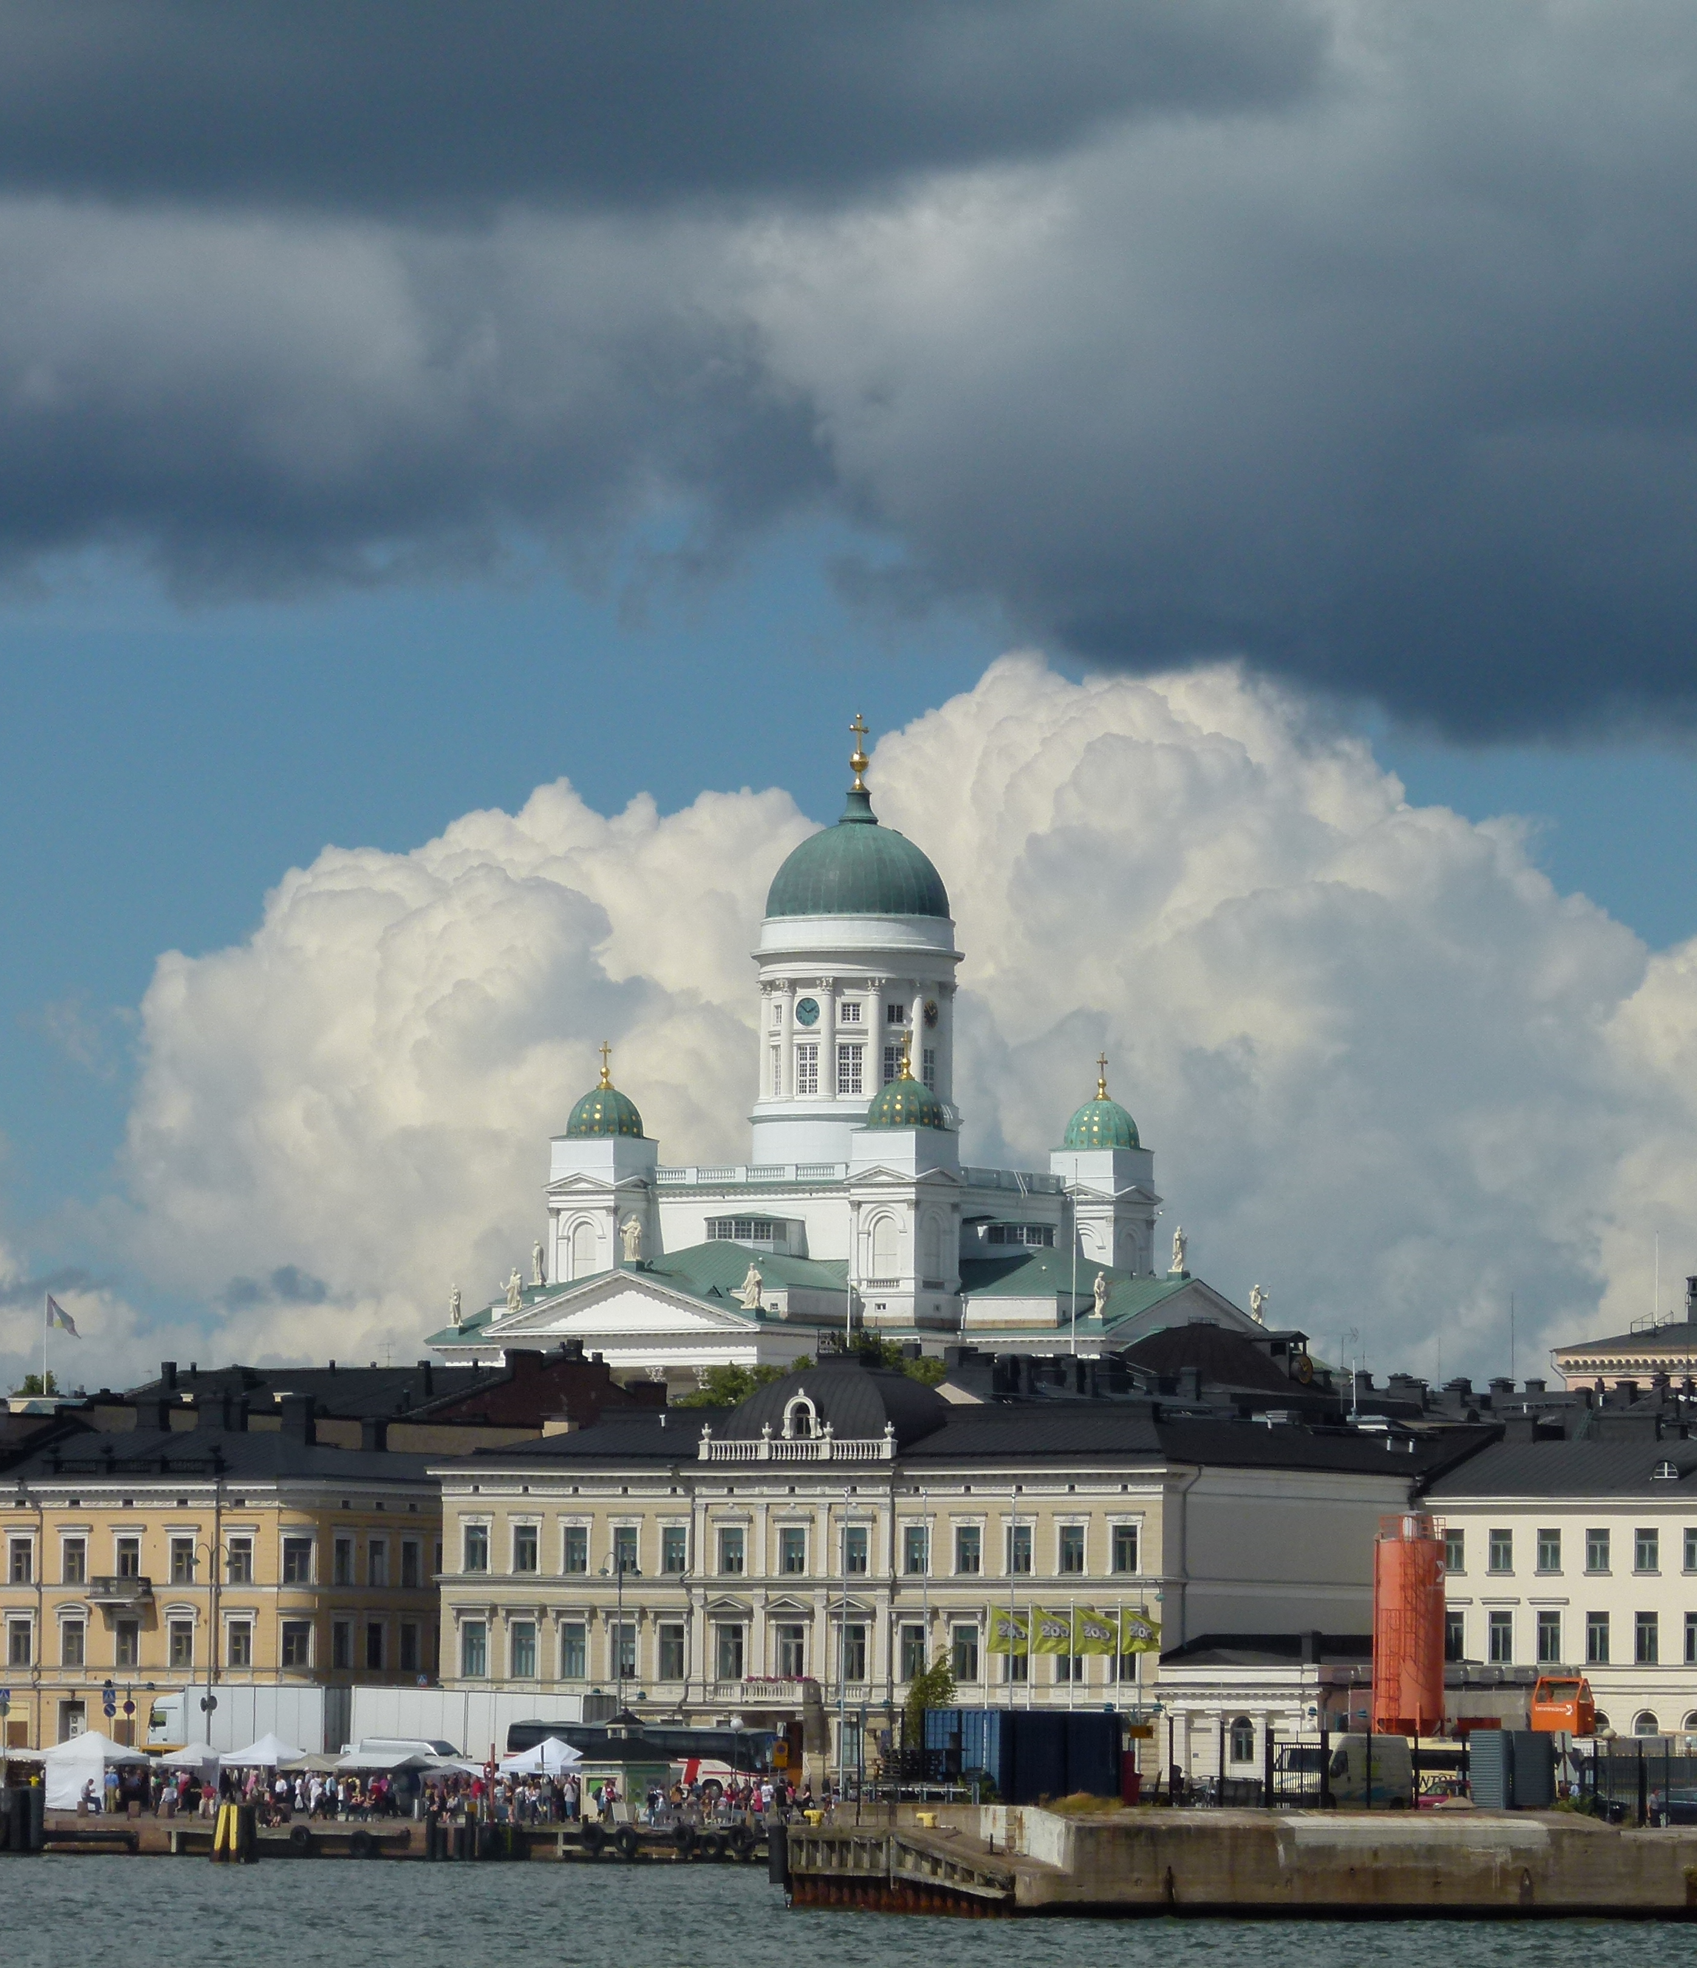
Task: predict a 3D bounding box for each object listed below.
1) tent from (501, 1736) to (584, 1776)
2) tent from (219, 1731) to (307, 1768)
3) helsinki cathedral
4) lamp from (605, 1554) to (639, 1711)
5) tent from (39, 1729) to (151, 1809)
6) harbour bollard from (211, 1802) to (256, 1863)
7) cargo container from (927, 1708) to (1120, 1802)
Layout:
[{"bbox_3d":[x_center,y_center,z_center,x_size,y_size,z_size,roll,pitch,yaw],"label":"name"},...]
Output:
[{"bbox_3d":[-12.290,32.750,448.000,3.100,3.200,3.100,-3,-5,36],"label":"tent"},{"bbox_3d":[-24.080,32.720,450.000,3.100,3.200,3.100,-3,-5,36],"label":"tent"},{"bbox_3d":[0.600,11.350,790.000,60.500,62.000,60.500,-2,-5,35],"label":"helsinki cathedral"},{"bbox_3d":[-10.080,30.730,480.000,1.900,11.000,0.500,-3,-5,36],"label":"lamp"},{"bbox_3d":[-31.000,32.390,446.000,3.100,3.200,3.100,-3,-5,36],"label":"tent"},{"bbox_3d":[-22.920,31.670,404.000,1.700,2.200,1.100,-1,-4,15],"label":"harbour bollard"},{"bbox_3d":[4.790,21.270,298.000,2.440,2.590,6.060,-2,-5,31],"label":"cargo container"}]

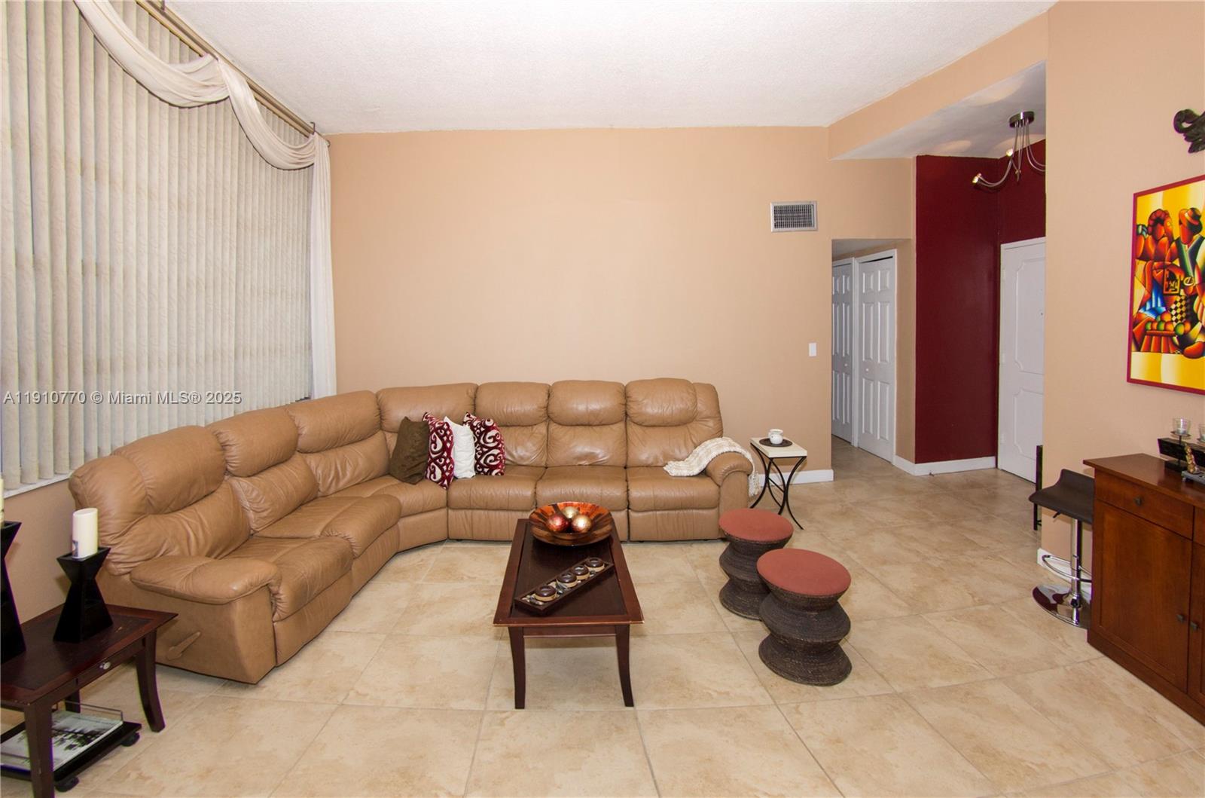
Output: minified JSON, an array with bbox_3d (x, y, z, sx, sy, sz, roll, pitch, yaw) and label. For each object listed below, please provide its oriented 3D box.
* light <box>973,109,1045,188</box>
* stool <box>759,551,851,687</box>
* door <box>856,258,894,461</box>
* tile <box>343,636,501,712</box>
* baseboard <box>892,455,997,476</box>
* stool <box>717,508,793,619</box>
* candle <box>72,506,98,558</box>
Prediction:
[{"bbox_3d":[2.900,-1.770,3.460,0.600,0.430,0.600,0,7,-4],"label":"light"},{"bbox_3d":[0.884,0.943,2.220,0.375,0.430,0.375,0,7,-4],"label":"stool"},{"bbox_3d":[2.825,-0.430,5.200,0.050,2.030,0.650,0,3,-4],"label":"door"},{"bbox_3d":[-0.730,1.146,2.140,0.545,0.012,0.480,0,7,-4],"label":"tile"},{"bbox_3d":[3.130,0.600,4.660,0.860,0.105,0.360,0,7,-4],"label":"baseboard"},{"bbox_3d":[0.810,0.862,2.680,0.375,0.435,0.375,0,7,-4],"label":"stool"},{"bbox_3d":[-1.735,0.449,1.680,0.062,0.150,0.062,0,7,-4],"label":"candle"}]

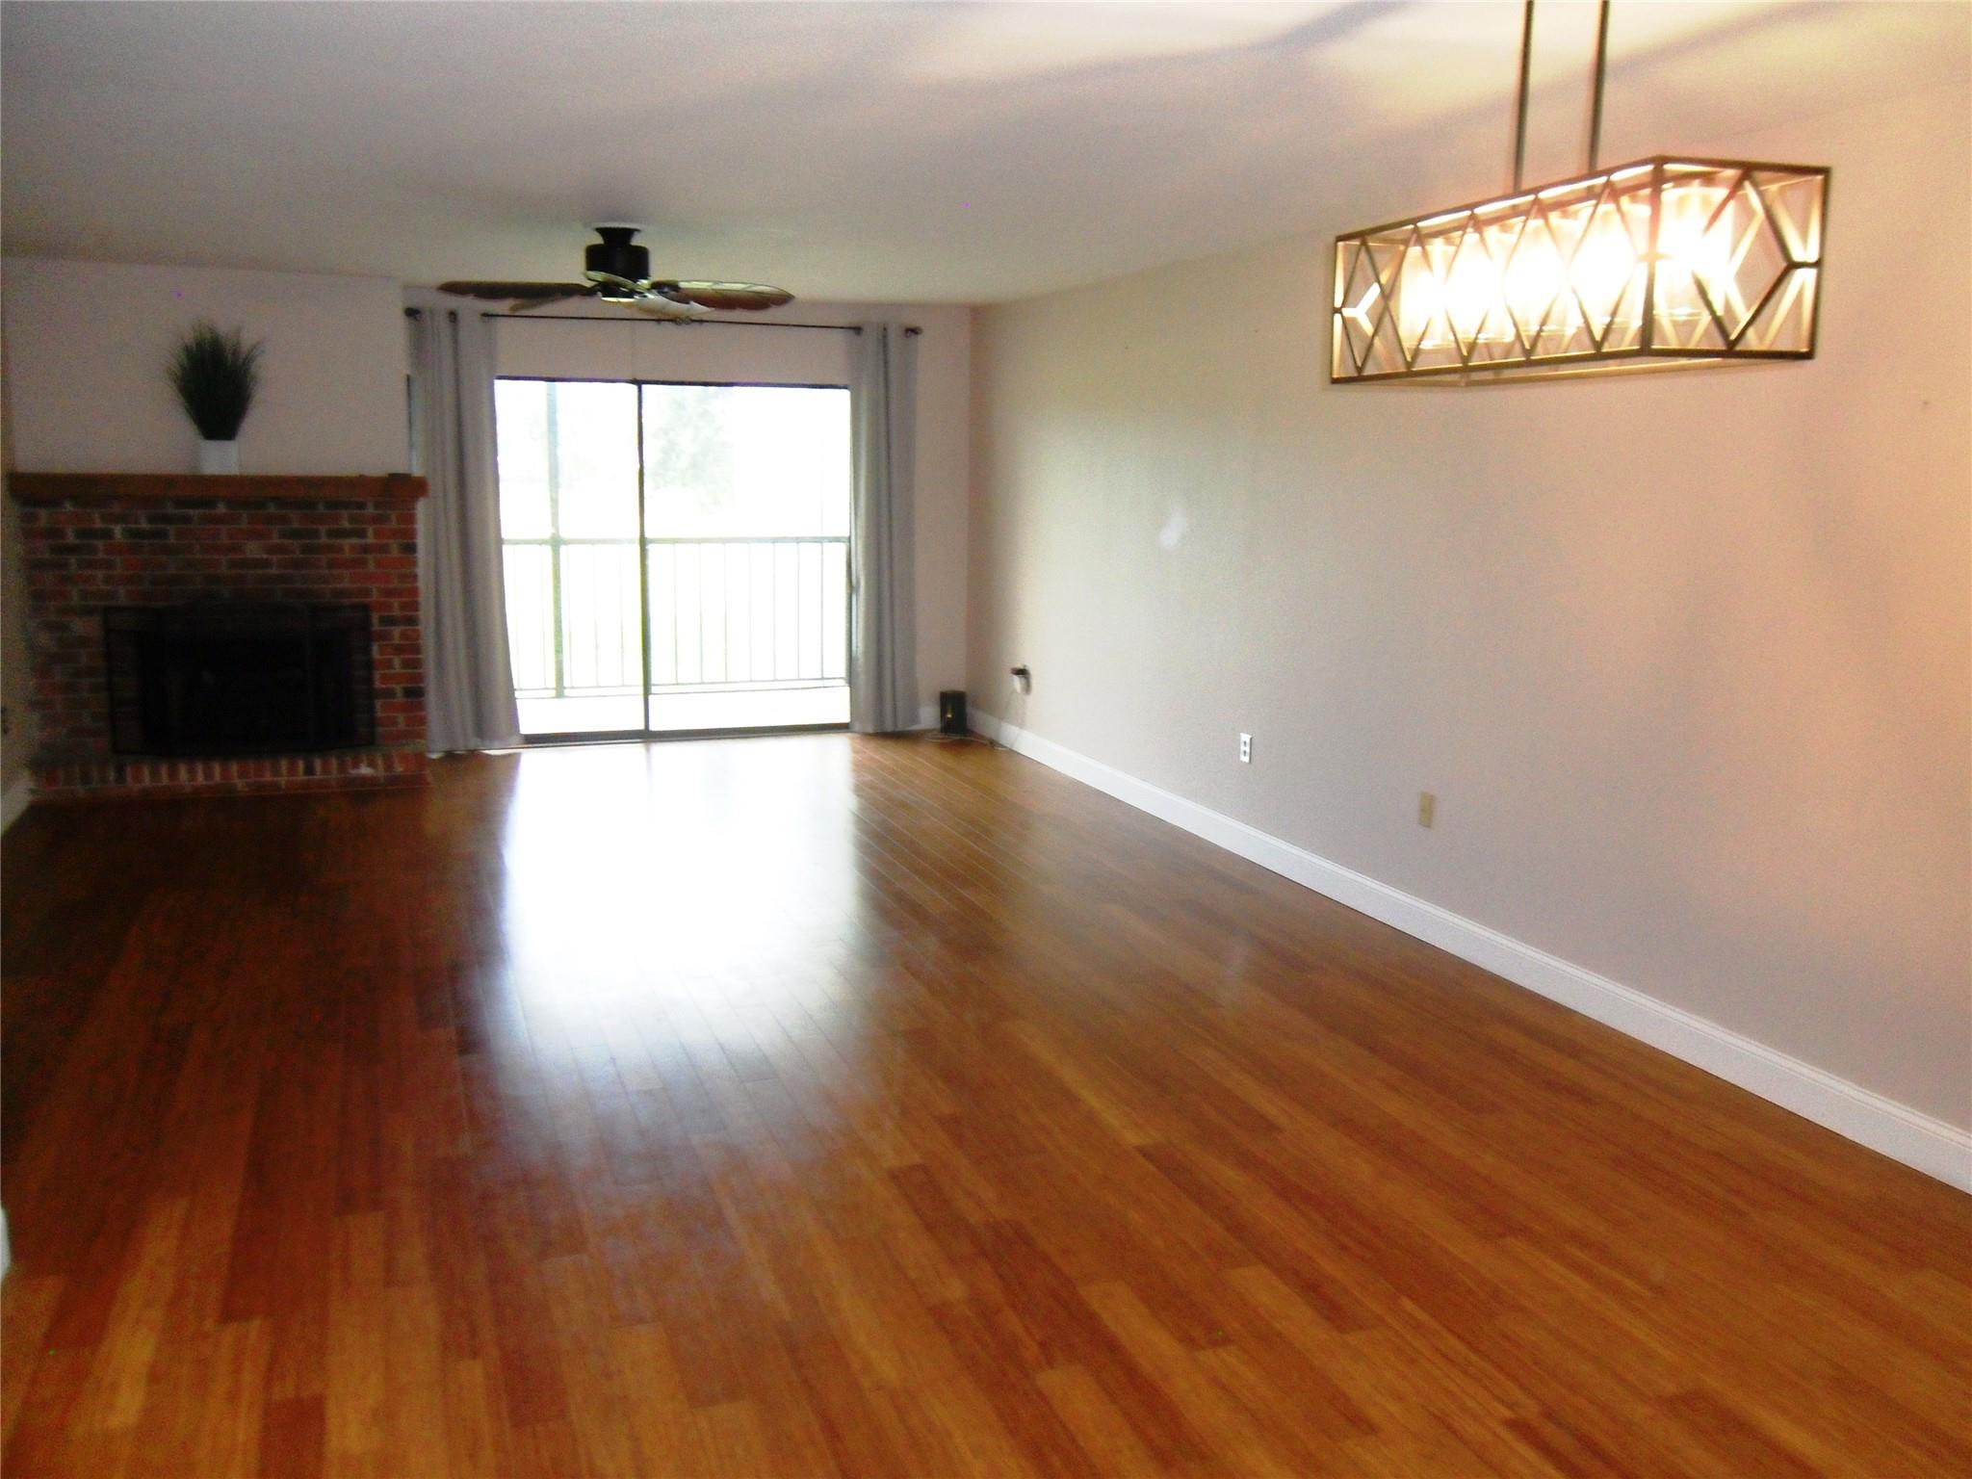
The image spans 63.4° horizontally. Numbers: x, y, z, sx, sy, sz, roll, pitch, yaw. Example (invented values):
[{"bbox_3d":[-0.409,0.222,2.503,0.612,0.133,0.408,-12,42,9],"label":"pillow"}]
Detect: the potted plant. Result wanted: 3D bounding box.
[{"bbox_3d":[-3.525,-1.566,7.324,0.396,0.685,0.396,-3,11,-21],"label":"potted plant"}]

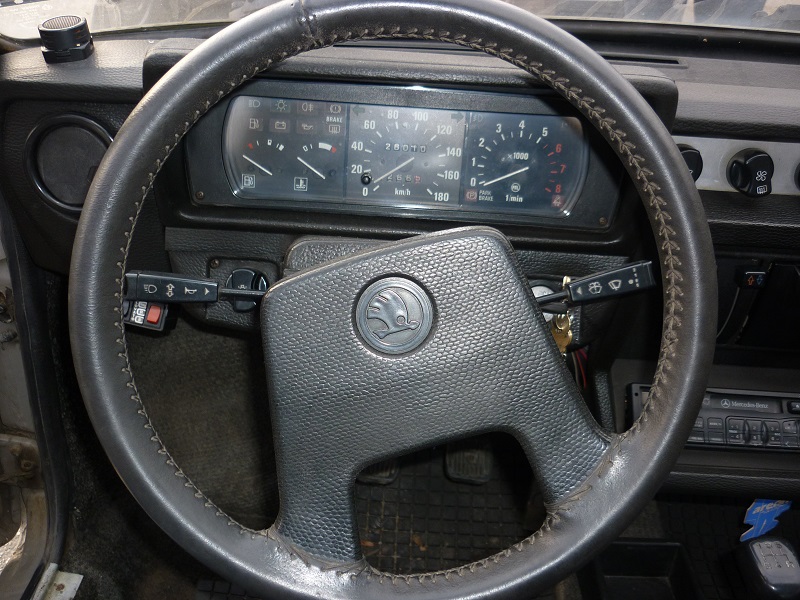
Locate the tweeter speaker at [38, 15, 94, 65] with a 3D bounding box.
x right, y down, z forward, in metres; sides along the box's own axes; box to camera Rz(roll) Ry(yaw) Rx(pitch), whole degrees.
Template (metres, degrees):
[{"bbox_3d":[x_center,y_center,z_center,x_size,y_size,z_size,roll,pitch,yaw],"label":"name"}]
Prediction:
[{"bbox_3d":[-0.292,-0.228,0.670,0.044,0.034,0.044,3,35,2],"label":"tweeter speaker"}]

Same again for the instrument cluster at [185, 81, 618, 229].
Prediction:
[{"bbox_3d":[0.000,-0.124,0.644,0.346,0.105,0.060,3,12,2],"label":"instrument cluster"}]

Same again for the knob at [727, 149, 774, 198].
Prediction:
[{"bbox_3d":[0.289,-0.105,0.630,0.037,0.038,0.023,3,15,2],"label":"knob"}]

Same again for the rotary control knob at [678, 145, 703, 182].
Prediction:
[{"bbox_3d":[0.231,-0.109,0.630,0.037,0.038,0.023,3,15,2],"label":"rotary control knob"}]

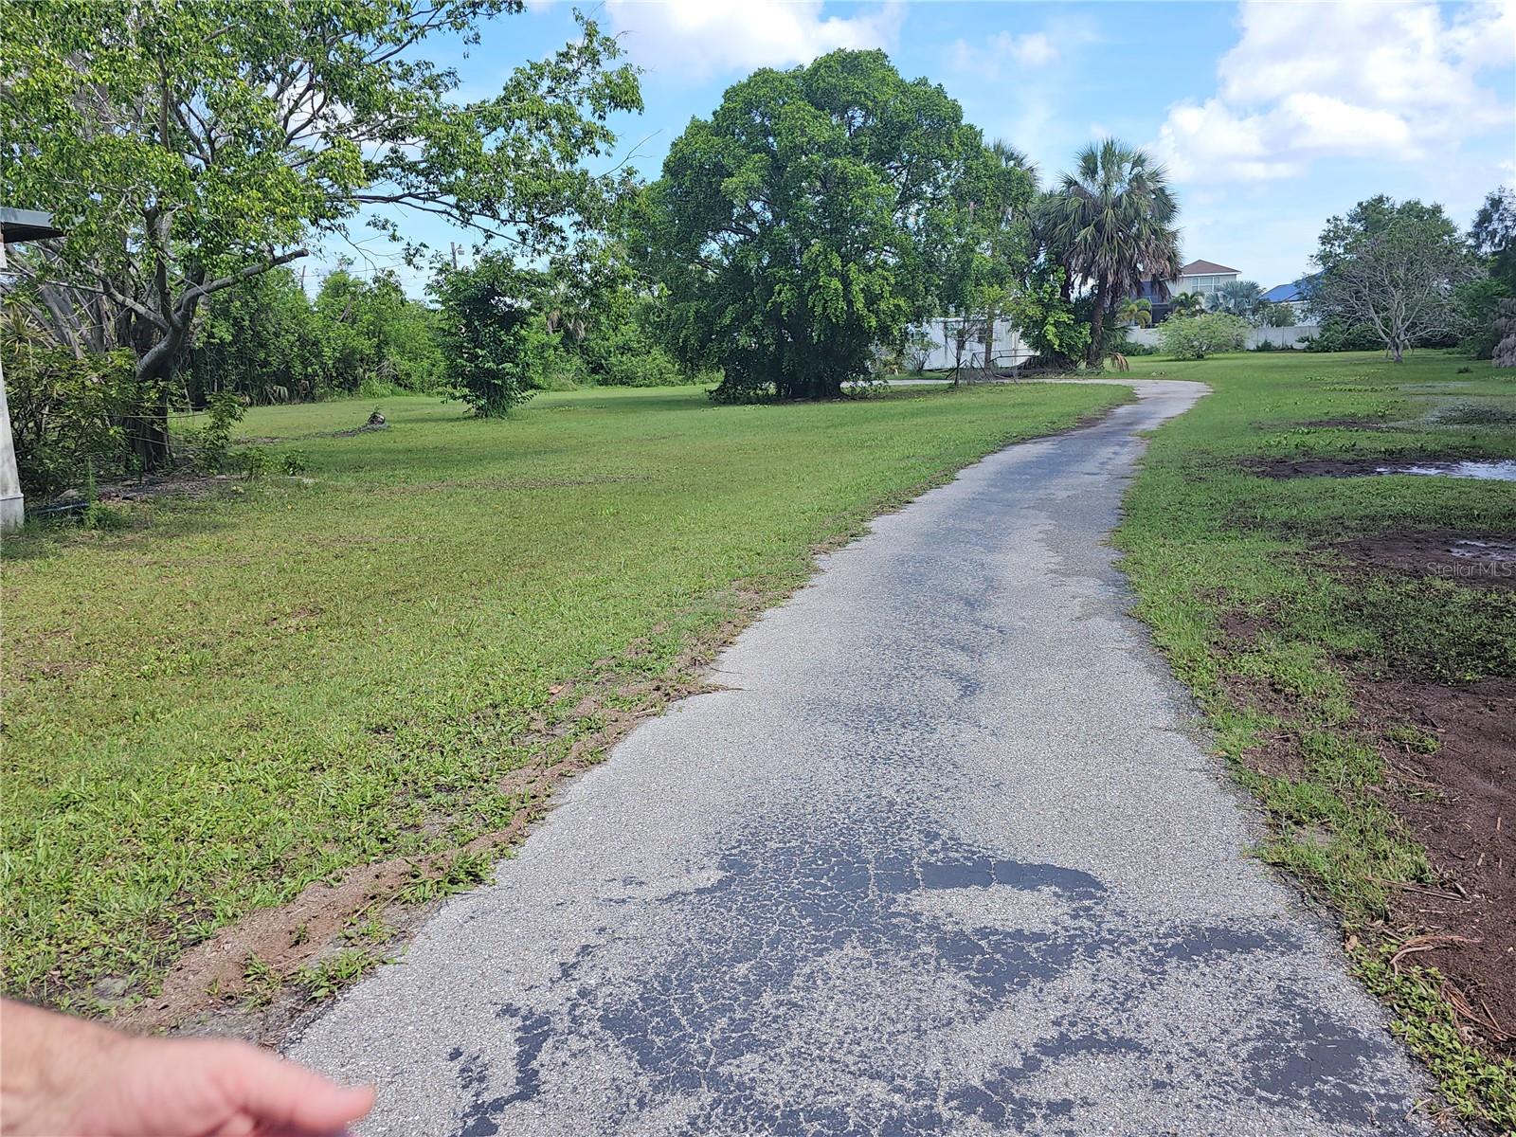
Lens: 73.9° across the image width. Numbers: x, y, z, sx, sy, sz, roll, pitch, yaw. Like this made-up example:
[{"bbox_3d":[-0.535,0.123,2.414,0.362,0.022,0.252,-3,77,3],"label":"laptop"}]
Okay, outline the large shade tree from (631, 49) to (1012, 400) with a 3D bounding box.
[{"bbox_3d":[1.585,-8.171,24.277,9.167,7.965,8.709,1,13,3],"label":"large shade tree"}]

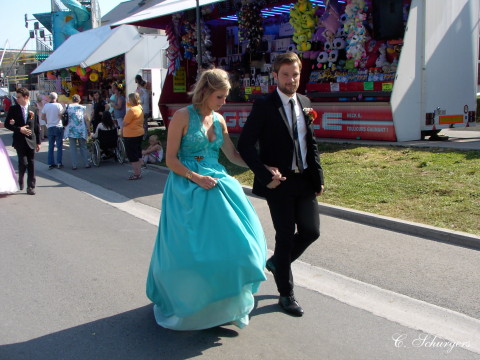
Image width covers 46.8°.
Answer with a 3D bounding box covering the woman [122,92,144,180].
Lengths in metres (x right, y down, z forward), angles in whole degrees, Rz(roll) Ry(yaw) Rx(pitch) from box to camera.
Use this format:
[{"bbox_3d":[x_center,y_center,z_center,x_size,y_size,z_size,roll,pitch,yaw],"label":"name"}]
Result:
[{"bbox_3d":[-2.090,-0.836,10.887,0.370,1.660,0.460,5,9,34],"label":"woman"}]

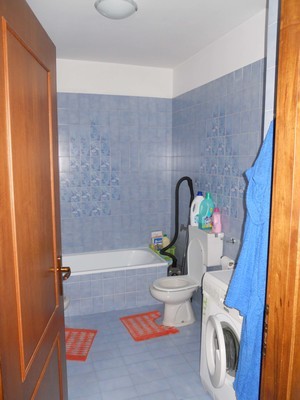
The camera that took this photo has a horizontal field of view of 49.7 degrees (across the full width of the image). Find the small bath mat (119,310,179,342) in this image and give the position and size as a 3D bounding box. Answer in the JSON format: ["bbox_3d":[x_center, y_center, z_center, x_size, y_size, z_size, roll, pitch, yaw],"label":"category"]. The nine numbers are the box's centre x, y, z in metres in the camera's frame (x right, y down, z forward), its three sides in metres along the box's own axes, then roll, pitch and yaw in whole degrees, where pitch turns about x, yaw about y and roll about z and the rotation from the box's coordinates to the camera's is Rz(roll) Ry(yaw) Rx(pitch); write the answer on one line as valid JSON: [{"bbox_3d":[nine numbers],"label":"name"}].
[{"bbox_3d":[-0.015,1.190,3.105,0.425,0.015,0.435,-3,8,-23],"label":"small bath mat"}]

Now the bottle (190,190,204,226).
[{"bbox_3d":[0.488,0.092,3.263,0.155,0.360,0.095,2,8,11],"label":"bottle"}]

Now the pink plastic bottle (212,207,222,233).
[{"bbox_3d":[0.621,0.183,3.033,0.088,0.240,0.062,1,8,8],"label":"pink plastic bottle"}]

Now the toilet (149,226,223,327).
[{"bbox_3d":[0.312,0.742,3.127,0.652,0.898,0.390,-2,8,-19],"label":"toilet"}]

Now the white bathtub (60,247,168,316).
[{"bbox_3d":[-0.677,0.908,3.596,1.600,0.445,0.692,-2,8,-19],"label":"white bathtub"}]

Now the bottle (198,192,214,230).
[{"bbox_3d":[0.547,0.107,3.133,0.148,0.360,0.090,1,7,5],"label":"bottle"}]

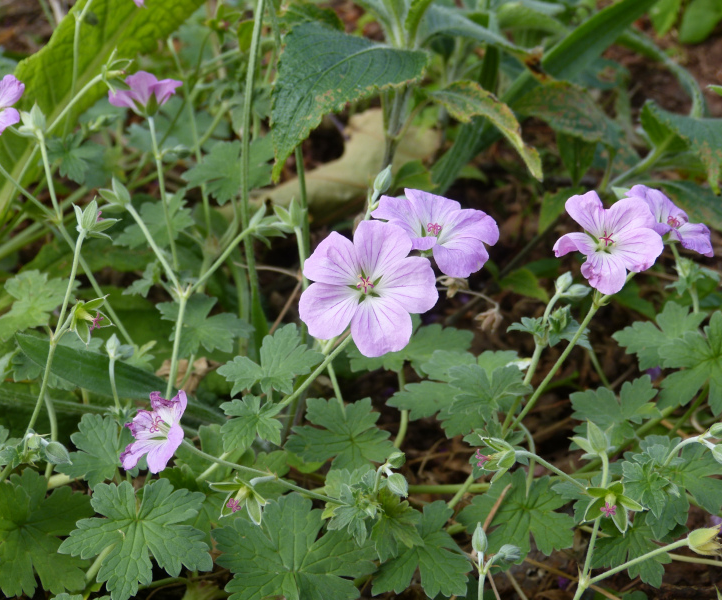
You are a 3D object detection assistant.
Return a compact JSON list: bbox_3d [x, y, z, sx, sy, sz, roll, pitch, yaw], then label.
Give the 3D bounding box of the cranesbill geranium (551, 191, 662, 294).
[{"bbox_3d":[0.078,-0.018,0.505,0.035,0.012,0.034,0,69,13],"label":"cranesbill geranium"}]

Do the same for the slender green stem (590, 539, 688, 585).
[{"bbox_3d":[0.081,0.076,0.463,0.032,0.002,0.002,-24,0,9],"label":"slender green stem"}]

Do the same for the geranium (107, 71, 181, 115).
[{"bbox_3d":[-0.083,-0.079,0.610,0.029,0.018,0.027,0,-6,0],"label":"geranium"}]

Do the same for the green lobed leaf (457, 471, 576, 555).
[{"bbox_3d":[0.050,0.067,0.505,0.038,0.010,0.035,-4,52,-4],"label":"green lobed leaf"}]

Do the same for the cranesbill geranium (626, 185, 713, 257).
[{"bbox_3d":[0.102,-0.026,0.530,0.030,0.014,0.027,11,38,-9],"label":"cranesbill geranium"}]

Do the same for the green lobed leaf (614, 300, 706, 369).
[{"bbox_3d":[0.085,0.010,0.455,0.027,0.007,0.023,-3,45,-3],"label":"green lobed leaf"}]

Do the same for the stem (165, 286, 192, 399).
[{"bbox_3d":[-0.059,0.014,0.520,0.004,0.037,0.004,7,11,0],"label":"stem"}]

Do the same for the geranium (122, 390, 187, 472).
[{"bbox_3d":[-0.063,0.040,0.485,0.022,0.024,0.013,0,-21,41],"label":"geranium"}]

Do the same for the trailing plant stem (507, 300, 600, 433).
[{"bbox_3d":[0.061,0.021,0.500,0.002,0.049,0.003,33,-7,0],"label":"trailing plant stem"}]

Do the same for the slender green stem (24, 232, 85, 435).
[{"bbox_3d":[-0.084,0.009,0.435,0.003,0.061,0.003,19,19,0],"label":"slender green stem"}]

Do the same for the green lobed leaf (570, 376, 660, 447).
[{"bbox_3d":[0.086,0.038,0.540,0.030,0.009,0.029,0,45,0],"label":"green lobed leaf"}]

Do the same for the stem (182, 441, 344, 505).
[{"bbox_3d":[-0.028,0.049,0.455,0.049,0.004,0.004,20,0,5],"label":"stem"}]

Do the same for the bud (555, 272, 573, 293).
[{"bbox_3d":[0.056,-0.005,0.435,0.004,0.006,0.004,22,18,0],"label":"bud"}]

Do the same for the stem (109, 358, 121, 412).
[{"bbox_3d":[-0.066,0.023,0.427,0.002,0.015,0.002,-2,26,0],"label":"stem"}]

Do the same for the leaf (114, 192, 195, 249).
[{"bbox_3d":[-0.083,-0.032,0.640,0.032,0.008,0.027,0,40,0],"label":"leaf"}]

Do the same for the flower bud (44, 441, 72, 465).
[{"bbox_3d":[-0.095,0.048,0.500,0.010,0.006,0.006,37,0,6],"label":"flower bud"}]

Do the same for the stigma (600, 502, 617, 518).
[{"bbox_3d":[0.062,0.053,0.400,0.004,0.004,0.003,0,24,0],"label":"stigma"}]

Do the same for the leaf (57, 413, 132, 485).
[{"bbox_3d":[-0.085,0.048,0.510,0.026,0.006,0.026,-16,53,-5],"label":"leaf"}]

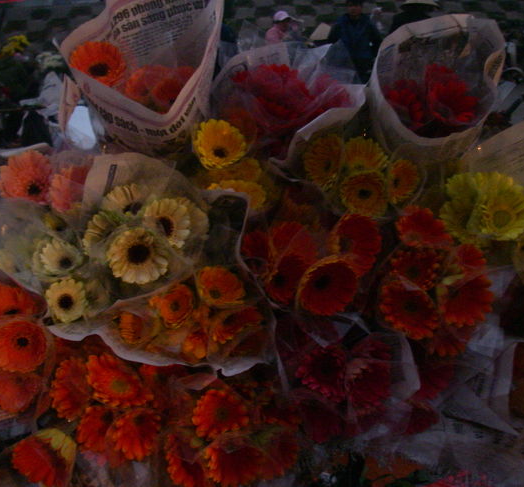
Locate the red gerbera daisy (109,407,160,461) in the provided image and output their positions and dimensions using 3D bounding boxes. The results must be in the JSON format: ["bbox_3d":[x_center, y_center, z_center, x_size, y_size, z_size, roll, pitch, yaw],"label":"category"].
[{"bbox_3d":[-0.192,0.288,1.080,0.080,0.084,0.038,3,-3,6],"label":"red gerbera daisy"}]

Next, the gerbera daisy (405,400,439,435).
[{"bbox_3d":[0.228,0.251,1.028,0.066,0.066,0.032,-1,-19,-3],"label":"gerbera daisy"}]

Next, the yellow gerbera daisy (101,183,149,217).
[{"bbox_3d":[-0.220,-0.067,1.160,0.086,0.036,0.086,14,57,20],"label":"yellow gerbera daisy"}]

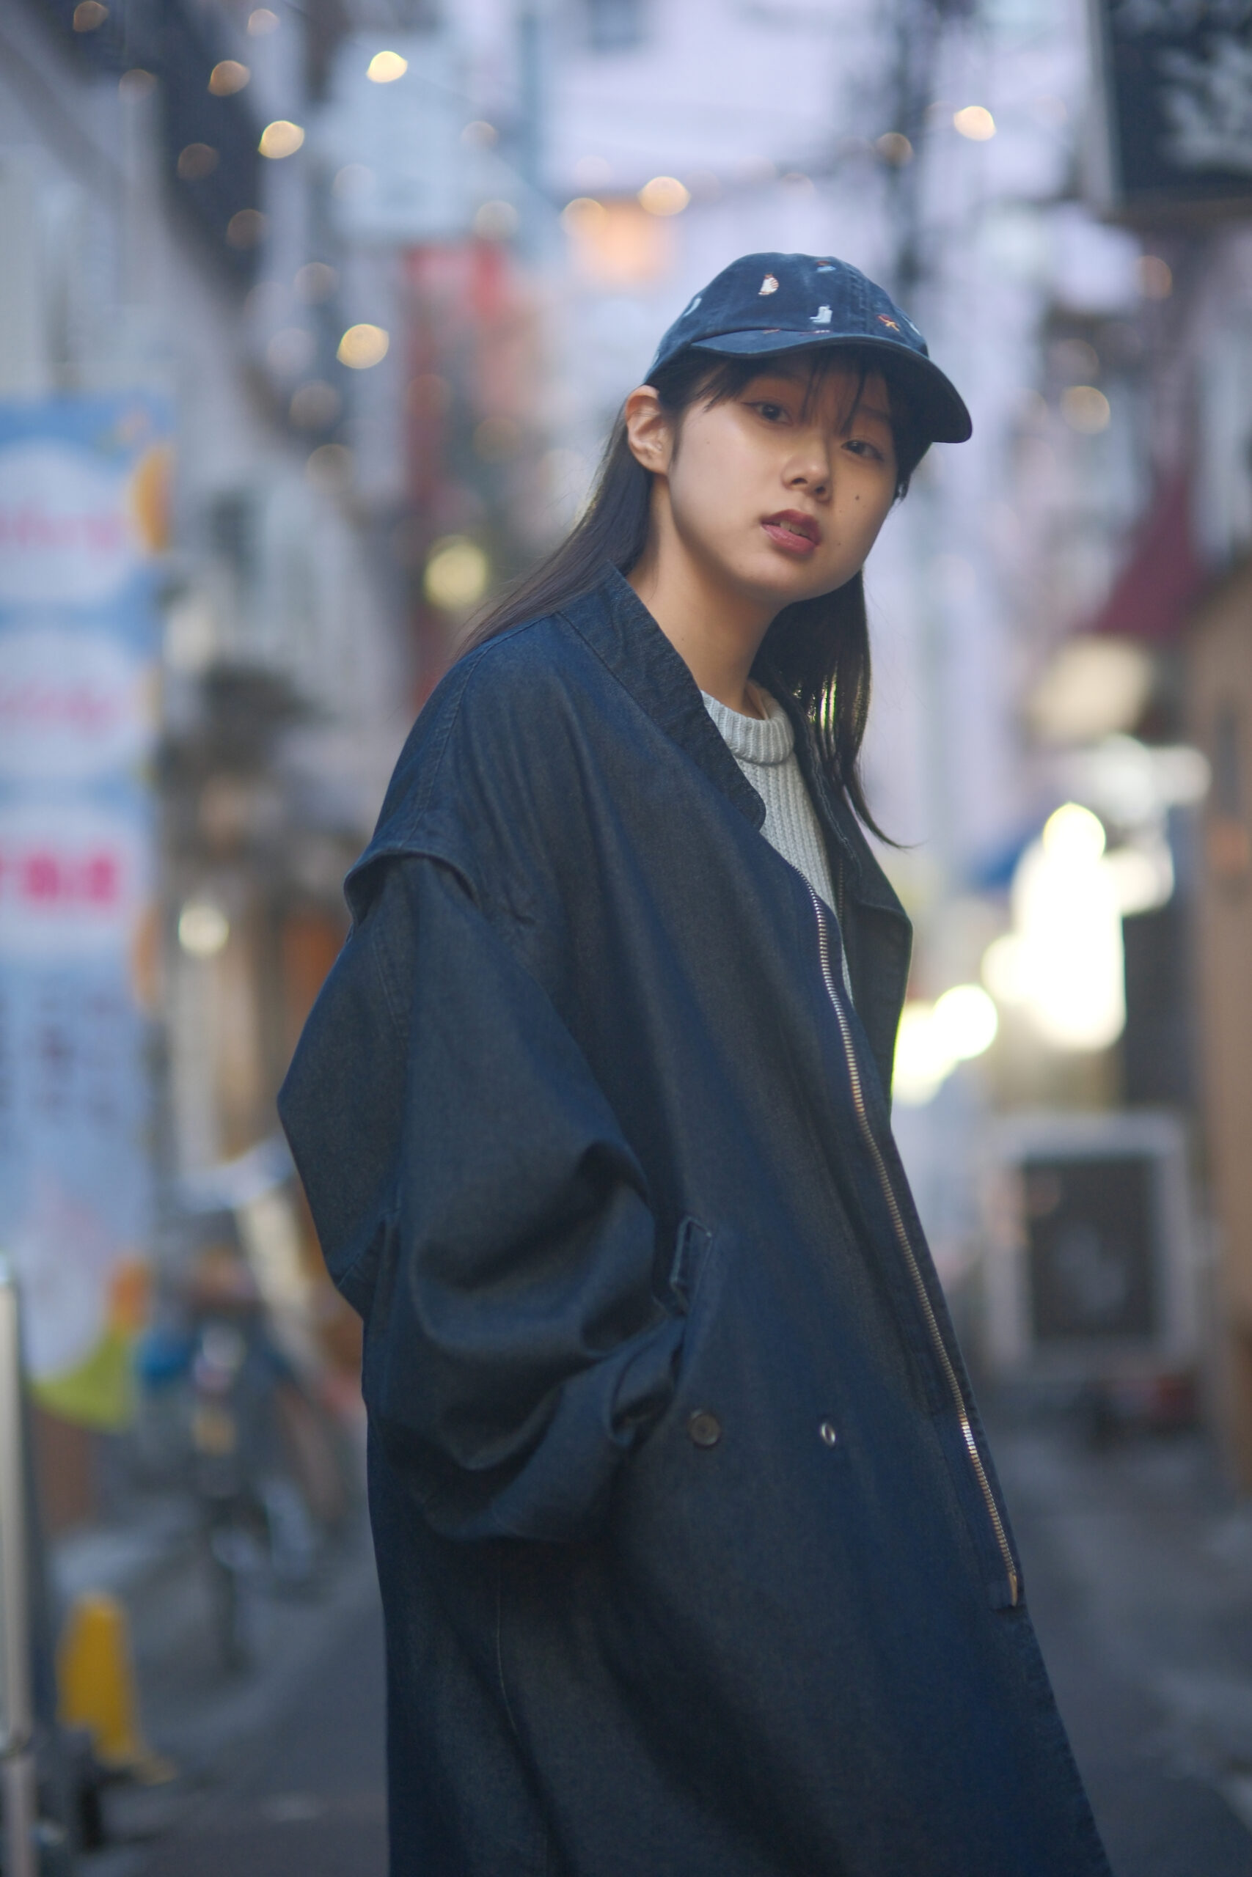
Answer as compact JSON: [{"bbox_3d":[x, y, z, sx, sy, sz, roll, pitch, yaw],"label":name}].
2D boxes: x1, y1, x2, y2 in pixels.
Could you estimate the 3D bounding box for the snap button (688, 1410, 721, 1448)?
[{"bbox_3d":[0.048,0.295,2.350,0.019,0.019,0.006,1,1,-24],"label":"snap button"}]

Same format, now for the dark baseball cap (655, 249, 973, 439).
[{"bbox_3d":[0.123,-0.379,2.475,0.176,0.128,0.260,18,-13,-21],"label":"dark baseball cap"}]

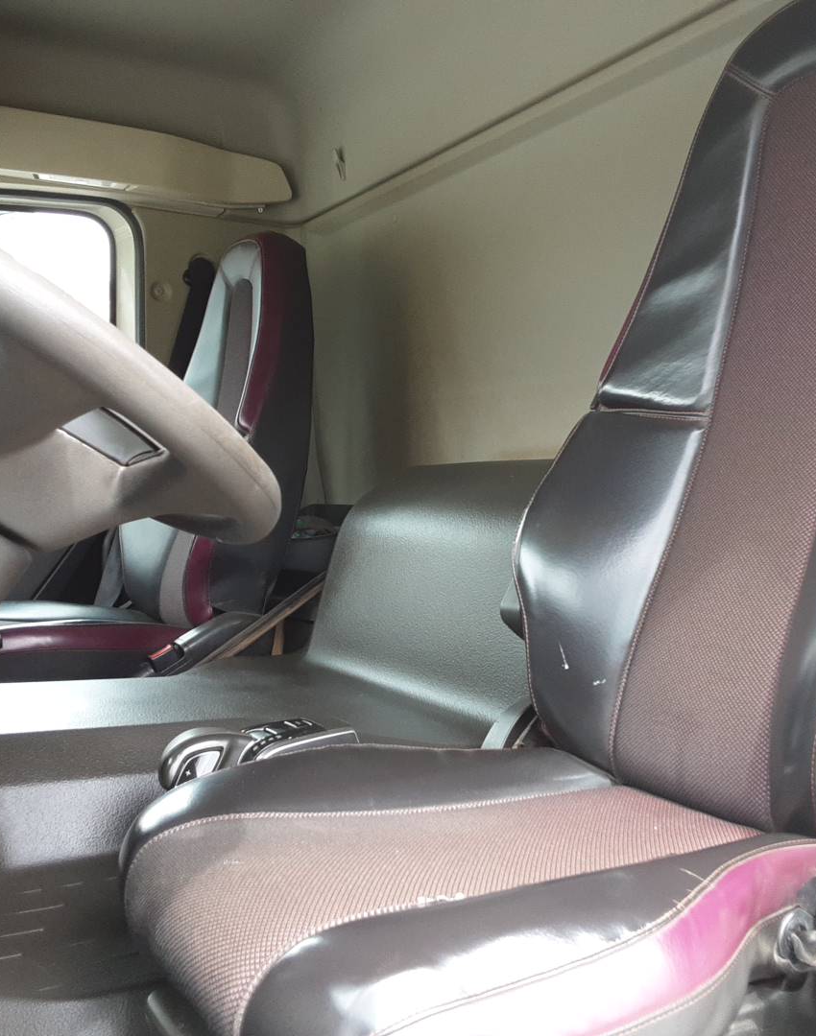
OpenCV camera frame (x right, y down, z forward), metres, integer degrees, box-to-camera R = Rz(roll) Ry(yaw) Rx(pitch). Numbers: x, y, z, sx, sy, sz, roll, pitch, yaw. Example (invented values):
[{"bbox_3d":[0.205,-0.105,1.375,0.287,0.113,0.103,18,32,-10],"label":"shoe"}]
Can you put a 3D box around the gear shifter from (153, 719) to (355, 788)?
[{"bbox_3d":[-0.163,0.265,1.255,0.235,0.080,0.075,-1,2,-31],"label":"gear shifter"}]

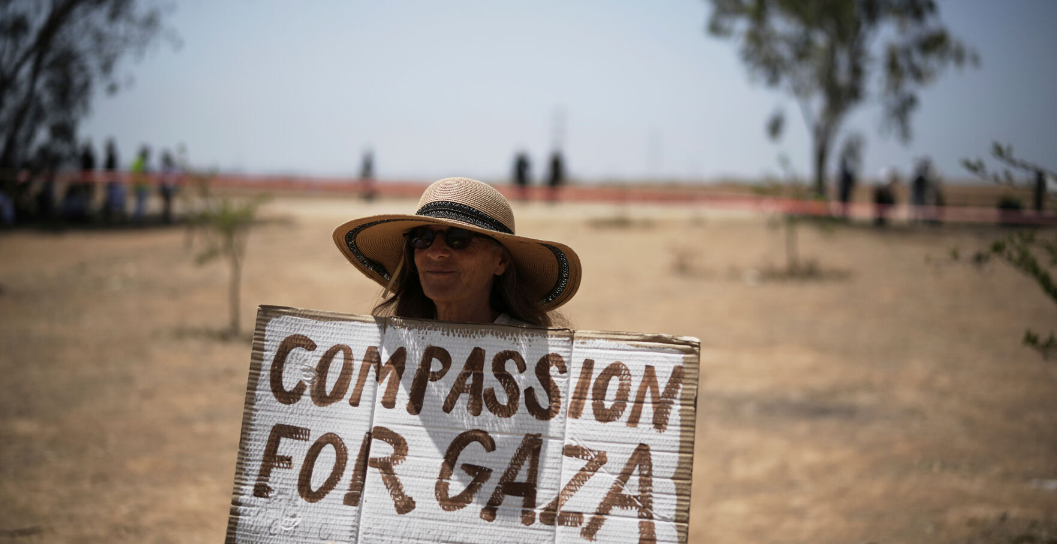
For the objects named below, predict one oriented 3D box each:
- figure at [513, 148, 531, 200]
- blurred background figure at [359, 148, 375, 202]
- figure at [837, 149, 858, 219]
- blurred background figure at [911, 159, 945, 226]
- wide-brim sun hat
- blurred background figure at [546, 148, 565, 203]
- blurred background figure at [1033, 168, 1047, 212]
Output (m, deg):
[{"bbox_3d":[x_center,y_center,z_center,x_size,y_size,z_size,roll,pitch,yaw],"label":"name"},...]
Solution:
[{"bbox_3d":[-0.237,-3.231,49.500,0.520,1.700,0.360,1,3,0],"label":"figure"},{"bbox_3d":[-5.224,-3.141,47.500,0.500,1.720,0.360,1,3,0],"label":"blurred background figure"},{"bbox_3d":[8.349,-2.275,38.500,0.520,1.720,0.360,1,3,0],"label":"figure"},{"bbox_3d":[10.272,-2.096,38.000,0.600,1.720,0.400,1,3,0],"label":"blurred background figure"},{"bbox_3d":[-0.112,-0.083,2.580,0.440,0.165,0.435,2,-20,25],"label":"wide-brim sun hat"},{"bbox_3d":[0.887,-3.166,48.500,0.520,1.720,0.360,1,3,0],"label":"blurred background figure"},{"bbox_3d":[16.044,-2.433,46.000,0.480,1.680,0.360,1,3,0],"label":"blurred background figure"}]

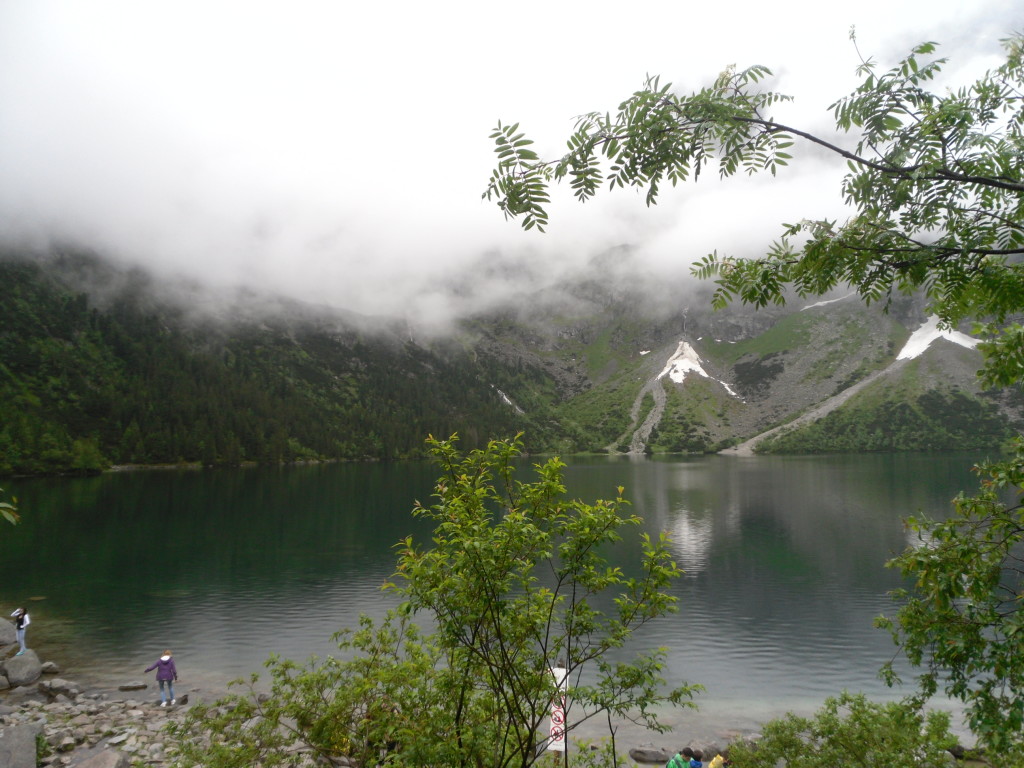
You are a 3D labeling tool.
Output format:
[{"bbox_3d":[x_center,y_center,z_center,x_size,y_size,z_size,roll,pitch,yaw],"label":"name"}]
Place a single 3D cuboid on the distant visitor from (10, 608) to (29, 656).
[{"bbox_3d":[-17.215,8.683,29.000,0.600,1.640,0.430,-1,-4,3],"label":"distant visitor"}]

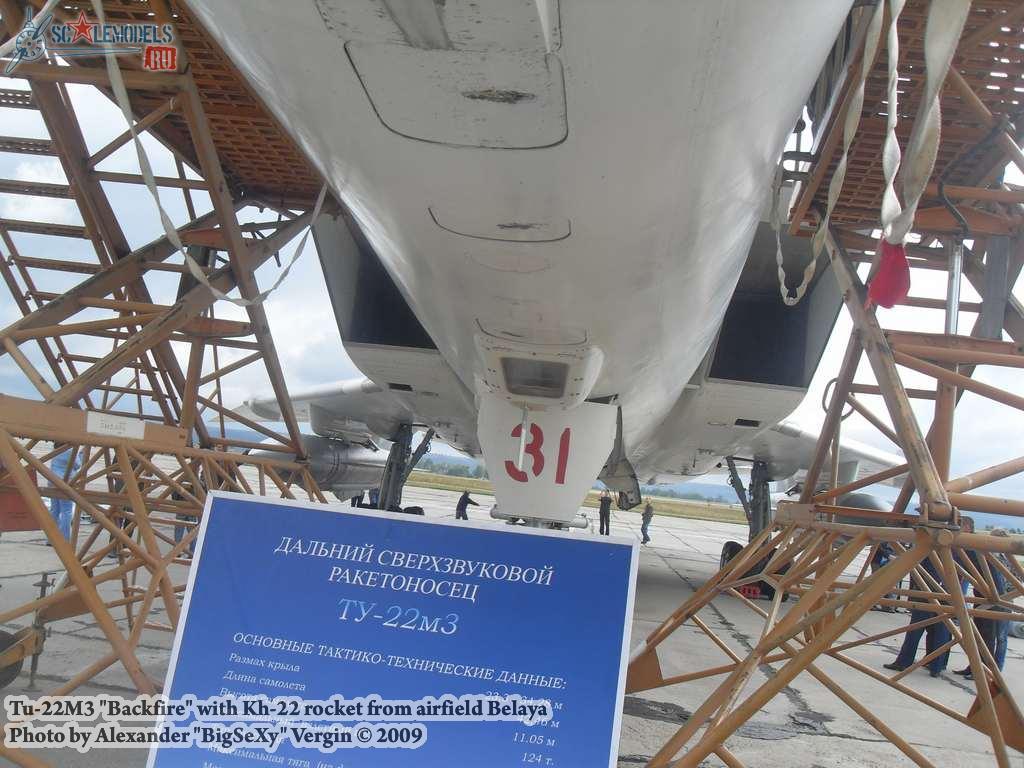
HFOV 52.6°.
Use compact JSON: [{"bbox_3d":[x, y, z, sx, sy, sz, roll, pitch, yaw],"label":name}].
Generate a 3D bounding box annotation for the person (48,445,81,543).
[{"bbox_3d":[-6.740,1.585,15.700,0.400,1.750,0.520,2,-7,41],"label":"person"}]

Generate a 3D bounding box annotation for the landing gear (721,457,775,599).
[{"bbox_3d":[4.614,2.730,19.700,1.250,2.600,2.500,6,-5,5],"label":"landing gear"}]

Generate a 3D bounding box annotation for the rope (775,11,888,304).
[{"bbox_3d":[1.142,-0.788,4.023,0.300,0.985,2.000,5,-5,7],"label":"rope"}]

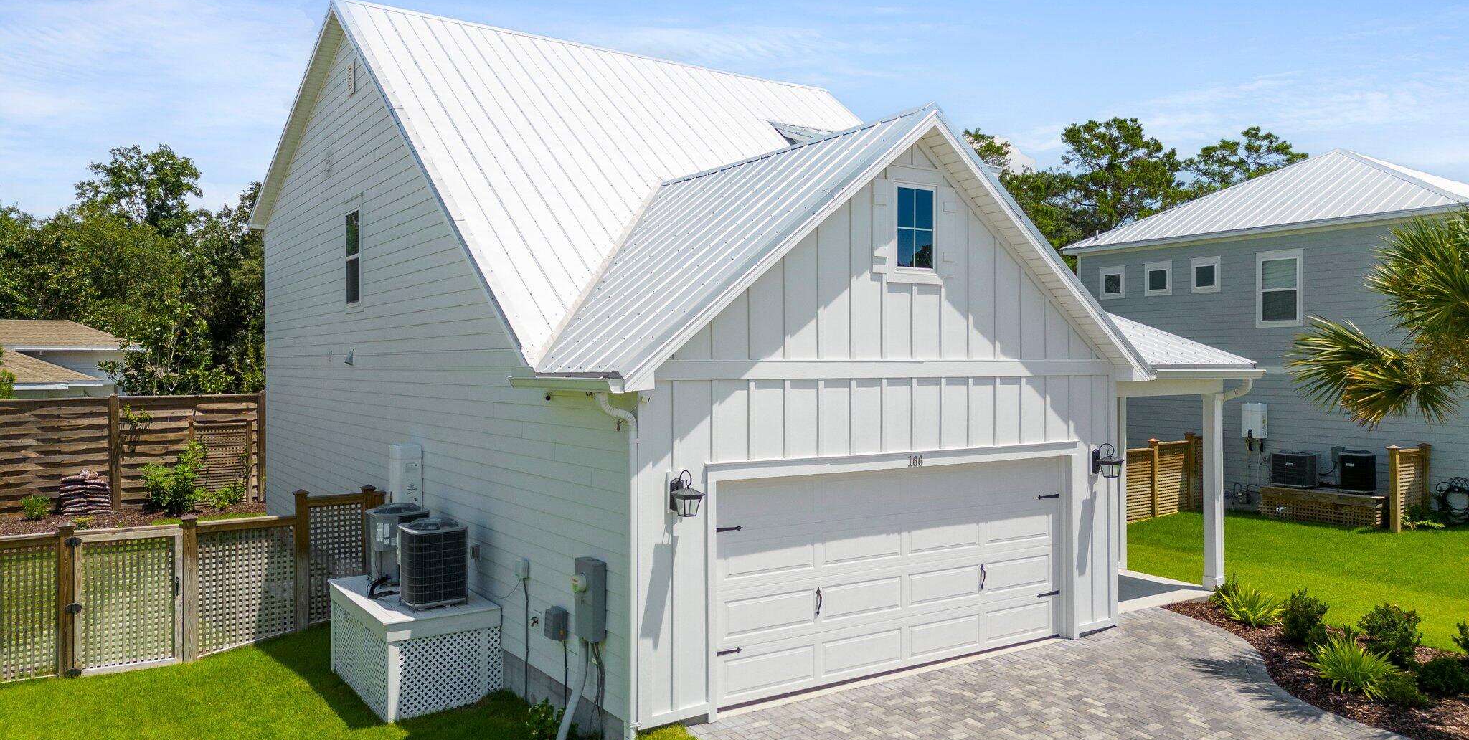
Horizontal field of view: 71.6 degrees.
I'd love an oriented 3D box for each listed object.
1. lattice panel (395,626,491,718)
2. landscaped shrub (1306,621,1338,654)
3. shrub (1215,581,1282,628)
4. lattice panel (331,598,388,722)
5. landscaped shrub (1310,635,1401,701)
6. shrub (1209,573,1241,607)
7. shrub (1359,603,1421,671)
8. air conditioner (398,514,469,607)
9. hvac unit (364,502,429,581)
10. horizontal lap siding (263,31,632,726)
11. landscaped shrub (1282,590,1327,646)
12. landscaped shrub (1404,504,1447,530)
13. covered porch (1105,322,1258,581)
[{"bbox_3d":[-2.984,3.155,10.725,1.090,0.770,0.060,0,0,-35],"label":"lattice panel"},{"bbox_3d":[6.508,2.956,11.309,0.380,0.360,0.380,0,0,-35],"label":"landscaped shrub"},{"bbox_3d":[6.425,2.911,12.700,0.740,0.490,0.700,0,0,27],"label":"shrub"},{"bbox_3d":[-4.331,3.265,11.738,0.070,0.870,2.430,0,0,-34],"label":"lattice panel"},{"bbox_3d":[6.168,2.913,10.164,0.840,0.520,0.840,0,0,-35],"label":"landscaped shrub"},{"bbox_3d":[6.526,2.917,13.500,0.440,0.470,0.440,0,0,27],"label":"shrub"},{"bbox_3d":[7.017,2.839,10.903,0.620,0.640,0.620,0,0,-35],"label":"shrub"},{"bbox_3d":[-3.470,2.166,11.661,0.660,0.950,0.660,0,0,-34],"label":"air conditioner"},{"bbox_3d":[-4.270,2.160,12.883,0.670,0.940,0.670,0,0,-34],"label":"hvac unit"},{"bbox_3d":[-5.421,-1.287,15.368,0.200,8.500,16.250,0,0,-35],"label":"horizontal lap siding"},{"bbox_3d":[6.572,2.814,11.751,0.500,0.600,0.500,0,0,-35],"label":"landscaped shrub"},{"bbox_3d":[14.460,3.072,21.300,0.550,0.550,0.700,0,0,-34],"label":"landscaped shrub"},{"bbox_3d":[5.308,1.095,14.207,3.100,3.950,2.500,0,0,-35],"label":"covered porch"}]

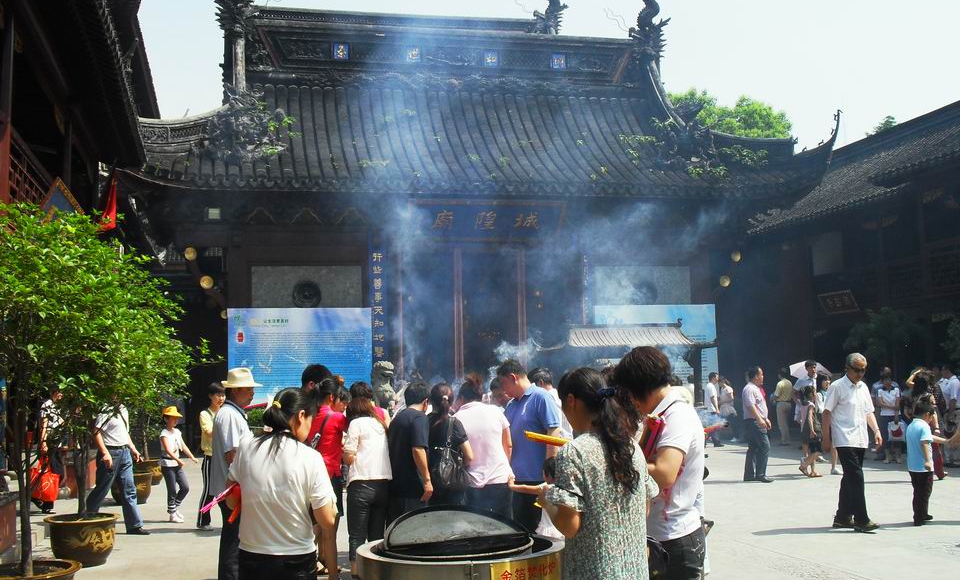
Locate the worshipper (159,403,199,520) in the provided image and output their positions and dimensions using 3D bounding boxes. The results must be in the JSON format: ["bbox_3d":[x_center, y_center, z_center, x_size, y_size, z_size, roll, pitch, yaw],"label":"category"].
[{"bbox_3d":[-3.537,2.044,11.350,0.400,1.330,0.330,-4,-6,30],"label":"worshipper"}]

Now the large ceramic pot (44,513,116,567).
[{"bbox_3d":[-3.570,2.270,8.685,0.700,0.410,0.700,0,-5,-12],"label":"large ceramic pot"}]

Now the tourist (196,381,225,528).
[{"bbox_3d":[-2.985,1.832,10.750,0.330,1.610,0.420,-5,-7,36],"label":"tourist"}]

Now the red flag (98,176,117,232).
[{"bbox_3d":[-5.757,-1.337,15.000,0.280,0.900,0.200,1,-6,-18],"label":"red flag"}]

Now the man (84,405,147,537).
[{"bbox_3d":[-4.063,1.840,10.850,0.640,1.660,0.480,-4,-6,25],"label":"man"}]

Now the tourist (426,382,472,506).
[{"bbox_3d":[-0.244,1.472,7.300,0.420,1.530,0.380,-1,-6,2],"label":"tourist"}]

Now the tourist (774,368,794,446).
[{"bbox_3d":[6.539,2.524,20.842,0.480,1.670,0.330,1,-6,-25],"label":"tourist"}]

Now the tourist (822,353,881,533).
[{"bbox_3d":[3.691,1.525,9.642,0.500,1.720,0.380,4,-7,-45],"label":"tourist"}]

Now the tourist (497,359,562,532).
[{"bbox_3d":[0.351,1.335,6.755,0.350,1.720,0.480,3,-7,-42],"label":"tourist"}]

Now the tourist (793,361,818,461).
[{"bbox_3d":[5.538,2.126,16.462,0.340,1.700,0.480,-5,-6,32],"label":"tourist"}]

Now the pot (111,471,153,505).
[{"bbox_3d":[-4.769,2.730,13.300,0.550,0.400,0.550,-1,-6,0],"label":"pot"}]

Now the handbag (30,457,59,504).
[{"bbox_3d":[-5.479,2.437,12.239,0.400,0.580,0.170,-3,-5,15],"label":"handbag"}]

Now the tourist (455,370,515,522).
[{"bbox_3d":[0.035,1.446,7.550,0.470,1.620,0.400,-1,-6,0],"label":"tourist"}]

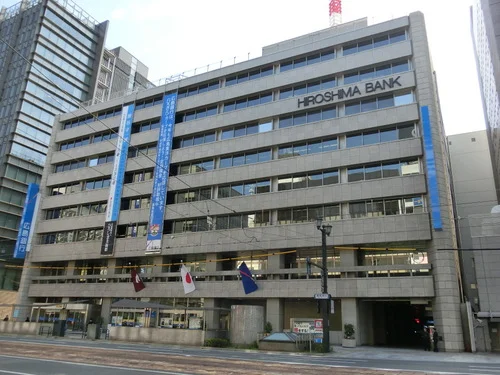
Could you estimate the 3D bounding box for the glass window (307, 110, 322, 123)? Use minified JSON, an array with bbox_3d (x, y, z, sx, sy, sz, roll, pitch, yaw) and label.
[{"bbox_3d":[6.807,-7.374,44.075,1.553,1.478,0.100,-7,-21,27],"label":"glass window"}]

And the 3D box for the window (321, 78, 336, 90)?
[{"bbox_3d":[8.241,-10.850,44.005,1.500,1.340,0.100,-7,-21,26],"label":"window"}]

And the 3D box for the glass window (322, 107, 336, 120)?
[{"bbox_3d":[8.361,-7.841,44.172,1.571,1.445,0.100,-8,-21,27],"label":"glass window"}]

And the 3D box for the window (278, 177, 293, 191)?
[{"bbox_3d":[3.589,-0.383,42.857,1.530,1.549,0.150,-7,-21,27],"label":"window"}]

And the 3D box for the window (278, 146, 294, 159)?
[{"bbox_3d":[3.738,-3.687,43.991,1.539,1.551,0.150,-7,-21,27],"label":"window"}]

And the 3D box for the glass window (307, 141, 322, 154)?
[{"bbox_3d":[6.520,-4.053,42.571,1.527,1.551,0.150,-7,-21,27],"label":"glass window"}]

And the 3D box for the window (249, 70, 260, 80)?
[{"bbox_3d":[0.537,-13.077,49.040,1.550,1.334,0.150,-8,-21,27],"label":"window"}]

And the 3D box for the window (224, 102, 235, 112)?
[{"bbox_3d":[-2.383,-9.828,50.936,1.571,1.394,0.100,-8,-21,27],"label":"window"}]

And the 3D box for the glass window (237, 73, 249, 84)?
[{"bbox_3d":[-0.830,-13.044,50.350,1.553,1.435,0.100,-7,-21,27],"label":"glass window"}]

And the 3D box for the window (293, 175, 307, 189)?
[{"bbox_3d":[5.003,-0.568,42.136,1.542,1.549,0.150,-7,-21,27],"label":"window"}]

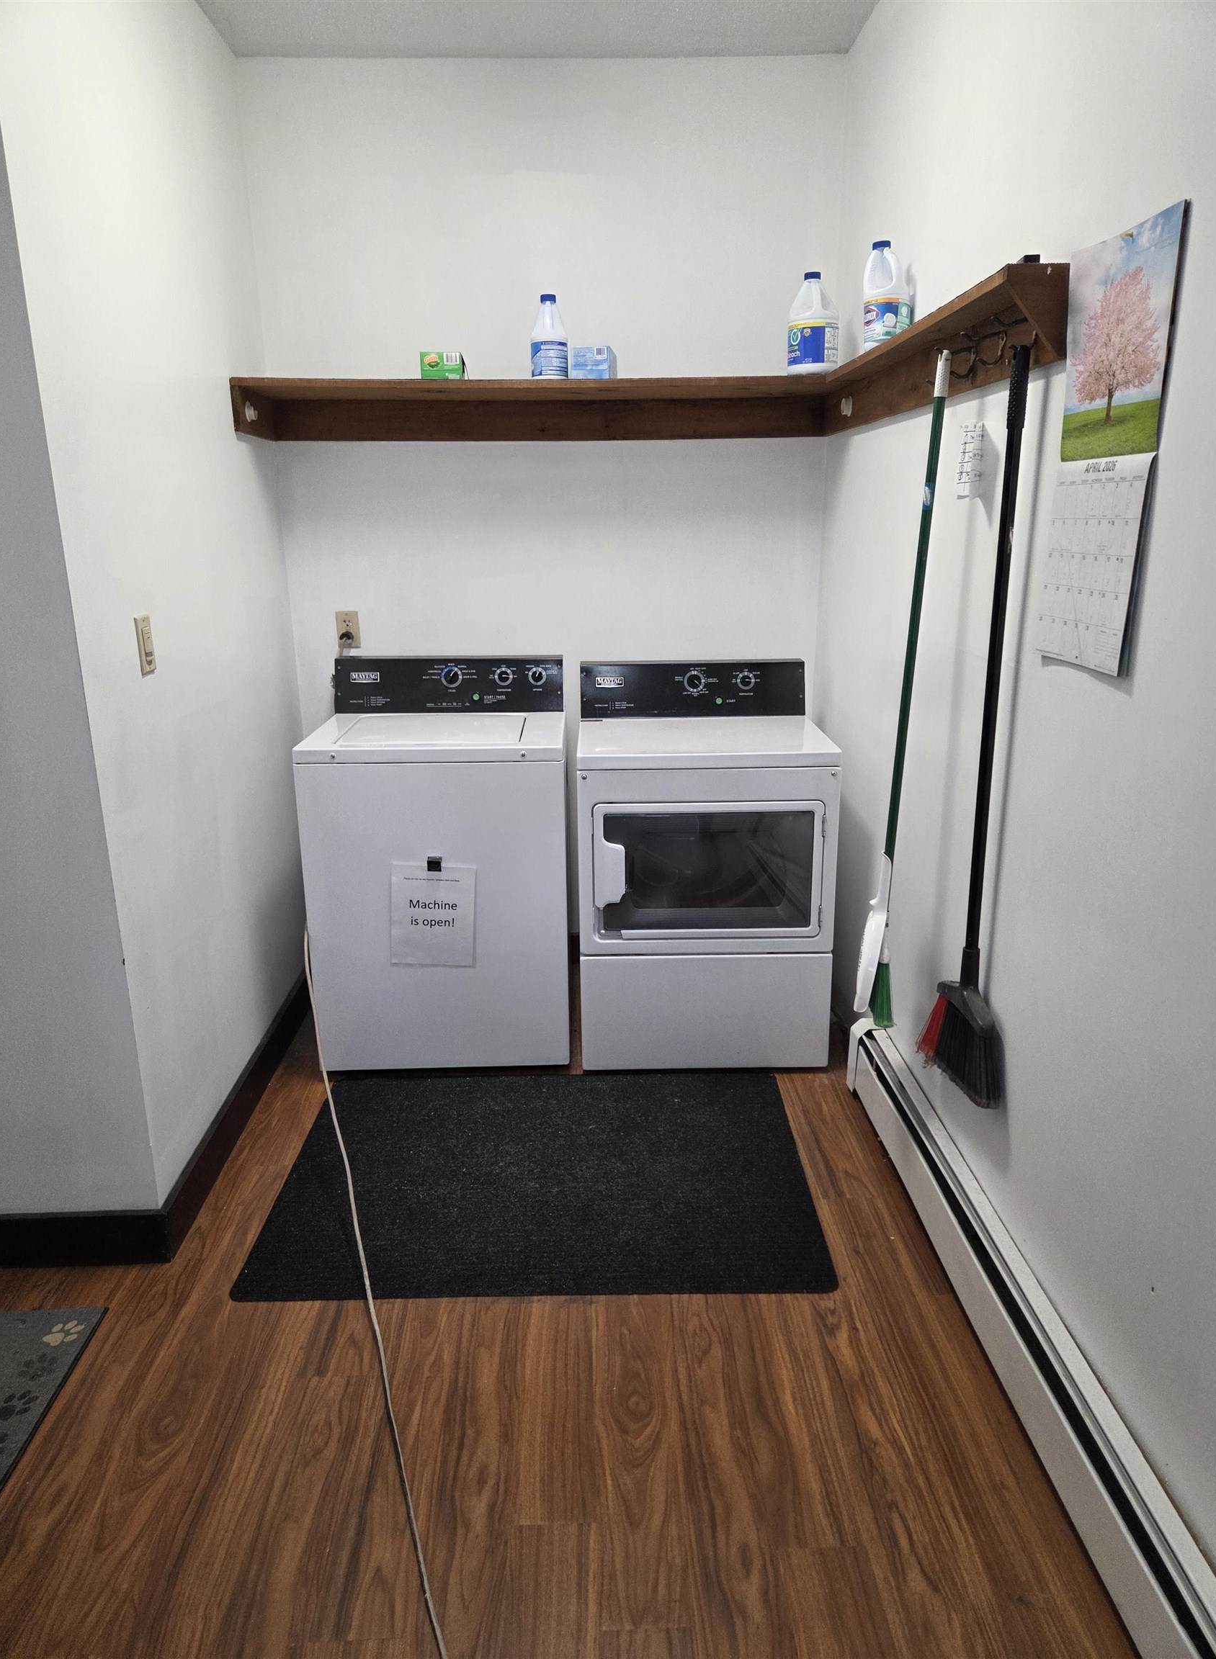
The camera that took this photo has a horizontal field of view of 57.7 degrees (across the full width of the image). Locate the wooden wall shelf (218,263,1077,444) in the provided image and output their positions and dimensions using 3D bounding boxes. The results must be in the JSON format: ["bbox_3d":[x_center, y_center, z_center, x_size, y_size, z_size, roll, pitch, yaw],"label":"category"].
[{"bbox_3d":[-0.157,-1.022,2.521,1.710,0.136,1.720,-1,16,-1],"label":"wooden wall shelf"}]

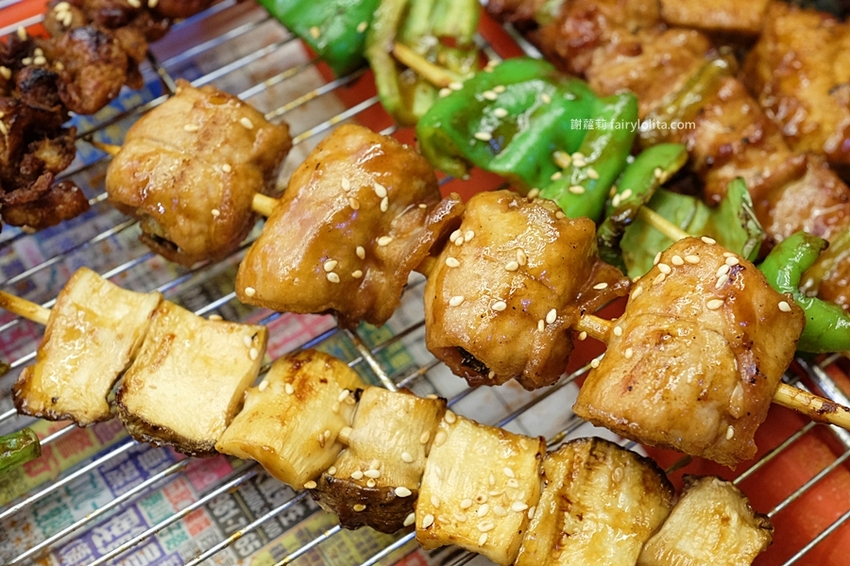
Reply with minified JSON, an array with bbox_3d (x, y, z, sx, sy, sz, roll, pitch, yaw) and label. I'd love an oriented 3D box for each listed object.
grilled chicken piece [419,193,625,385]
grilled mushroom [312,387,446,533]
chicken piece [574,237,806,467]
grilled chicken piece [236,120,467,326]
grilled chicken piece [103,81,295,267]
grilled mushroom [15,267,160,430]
[{"bbox_3d":[0.025,0.002,0.207,0.043,0.035,0.042,21,66,5],"label":"grilled chicken piece"},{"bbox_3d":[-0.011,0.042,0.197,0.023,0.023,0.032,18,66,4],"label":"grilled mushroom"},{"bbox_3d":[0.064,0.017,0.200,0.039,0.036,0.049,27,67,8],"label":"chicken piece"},{"bbox_3d":[-0.019,-0.015,0.214,0.036,0.034,0.047,25,67,7],"label":"grilled chicken piece"},{"bbox_3d":[-0.060,-0.029,0.220,0.034,0.032,0.042,30,67,9],"label":"grilled chicken piece"},{"bbox_3d":[-0.083,0.016,0.204,0.021,0.020,0.037,17,66,3],"label":"grilled mushroom"}]

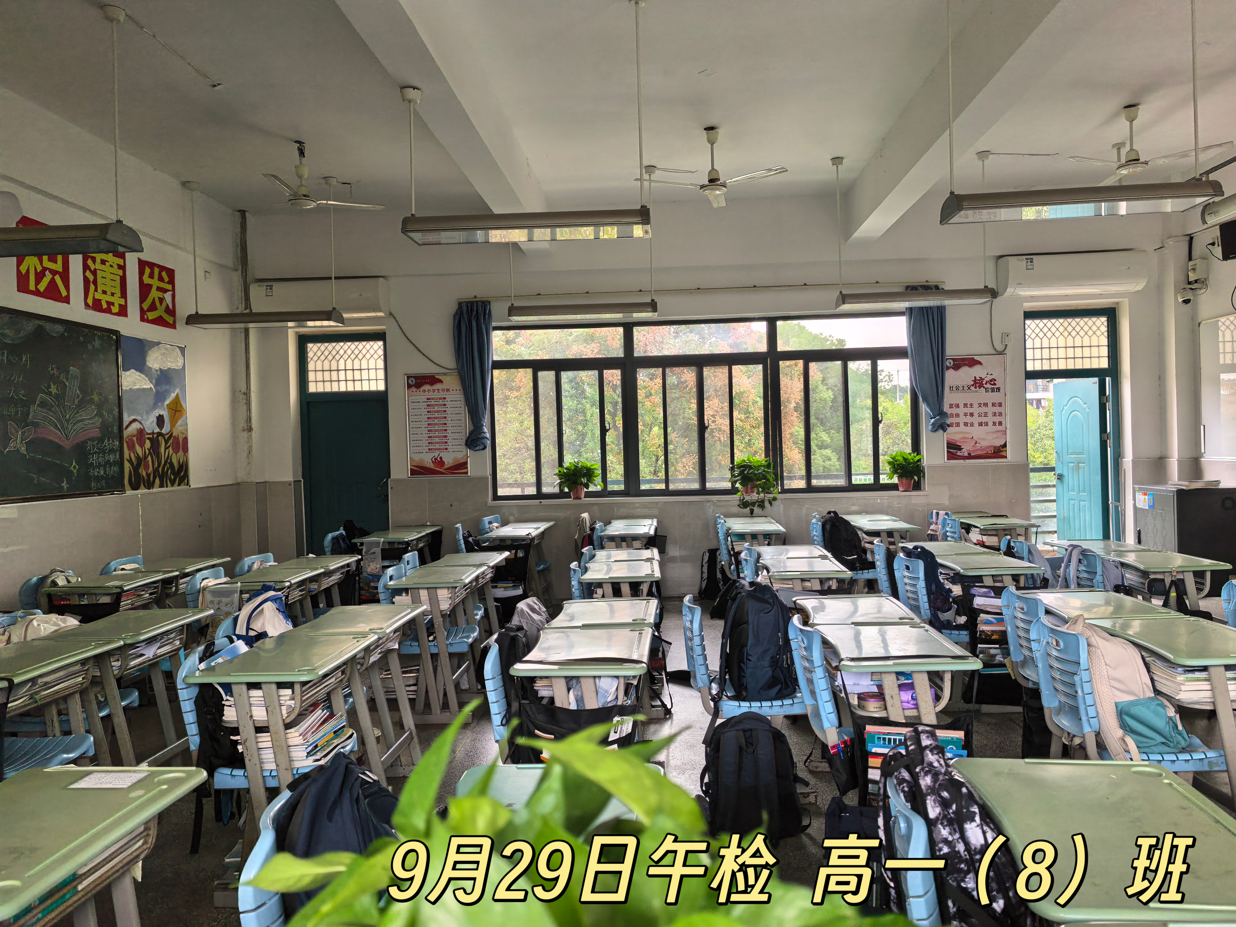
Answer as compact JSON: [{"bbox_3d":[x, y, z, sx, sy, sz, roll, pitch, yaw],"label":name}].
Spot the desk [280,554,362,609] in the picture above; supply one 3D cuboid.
[{"bbox_3d":[-1.907,1.006,5.341,0.430,0.765,0.600,-2,1,3],"label":"desk"}]

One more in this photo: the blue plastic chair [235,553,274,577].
[{"bbox_3d":[-2.123,1.000,5.564,0.490,0.790,0.410,-2,1,4],"label":"blue plastic chair"}]

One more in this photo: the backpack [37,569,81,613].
[{"bbox_3d":[-3.164,0.797,4.930,0.190,0.410,0.290,-2,1,8],"label":"backpack"}]

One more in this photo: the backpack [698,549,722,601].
[{"bbox_3d":[0.875,1.028,7.880,0.290,0.490,0.180,-2,1,4],"label":"backpack"}]

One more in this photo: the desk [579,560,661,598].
[{"bbox_3d":[0.033,0.973,4.816,0.440,0.745,0.600,-2,1,4],"label":"desk"}]

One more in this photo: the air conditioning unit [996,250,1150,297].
[{"bbox_3d":[4.062,-1.694,7.691,1.160,0.335,0.255,-2,1,4],"label":"air conditioning unit"}]

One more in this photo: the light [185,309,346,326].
[{"bbox_3d":[-2.942,-1.214,7.172,1.240,0.115,0.260,-2,1,4],"label":"light"}]

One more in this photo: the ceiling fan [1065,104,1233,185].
[{"bbox_3d":[3.671,-2.333,6.210,1.110,0.510,1.090,-2,1,3],"label":"ceiling fan"}]

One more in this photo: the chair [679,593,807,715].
[{"bbox_3d":[0.523,0.958,3.505,0.490,0.812,0.420,-2,1,3],"label":"chair"}]

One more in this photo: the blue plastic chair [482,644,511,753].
[{"bbox_3d":[-0.191,0.988,2.926,0.460,0.790,0.400,-2,1,3],"label":"blue plastic chair"}]

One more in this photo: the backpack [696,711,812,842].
[{"bbox_3d":[0.522,1.128,3.143,0.360,0.430,0.220,-1,1,13],"label":"backpack"}]

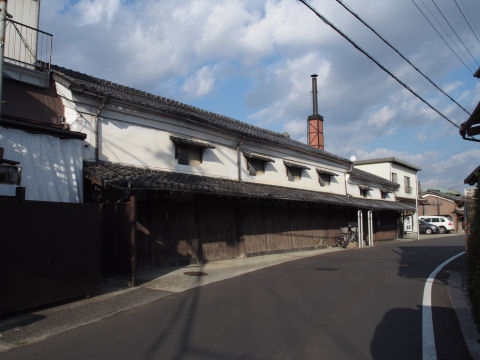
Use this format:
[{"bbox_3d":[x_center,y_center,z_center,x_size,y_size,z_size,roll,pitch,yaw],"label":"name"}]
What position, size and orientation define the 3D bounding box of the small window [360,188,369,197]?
[{"bbox_3d":[9.147,0.937,28.530,0.250,0.720,1.300,-6,-8,38],"label":"small window"}]

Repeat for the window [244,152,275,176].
[{"bbox_3d":[0.919,-0.731,18.302,0.400,1.050,1.850,-6,-8,38],"label":"window"}]

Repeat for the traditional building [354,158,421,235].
[{"bbox_3d":[12.707,2.153,37.545,7.400,6.600,7.839,-6,-8,38],"label":"traditional building"}]

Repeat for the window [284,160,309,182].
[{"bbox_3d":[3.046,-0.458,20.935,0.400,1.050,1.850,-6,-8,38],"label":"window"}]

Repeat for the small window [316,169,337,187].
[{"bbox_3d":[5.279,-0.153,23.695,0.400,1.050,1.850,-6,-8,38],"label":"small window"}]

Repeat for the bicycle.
[{"bbox_3d":[5.804,3.210,21.450,0.560,1.100,1.650,1,-7,-20],"label":"bicycle"}]

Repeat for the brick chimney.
[{"bbox_3d":[8.124,-2.726,40.530,1.250,17.077,1.250,-6,-8,38],"label":"brick chimney"}]

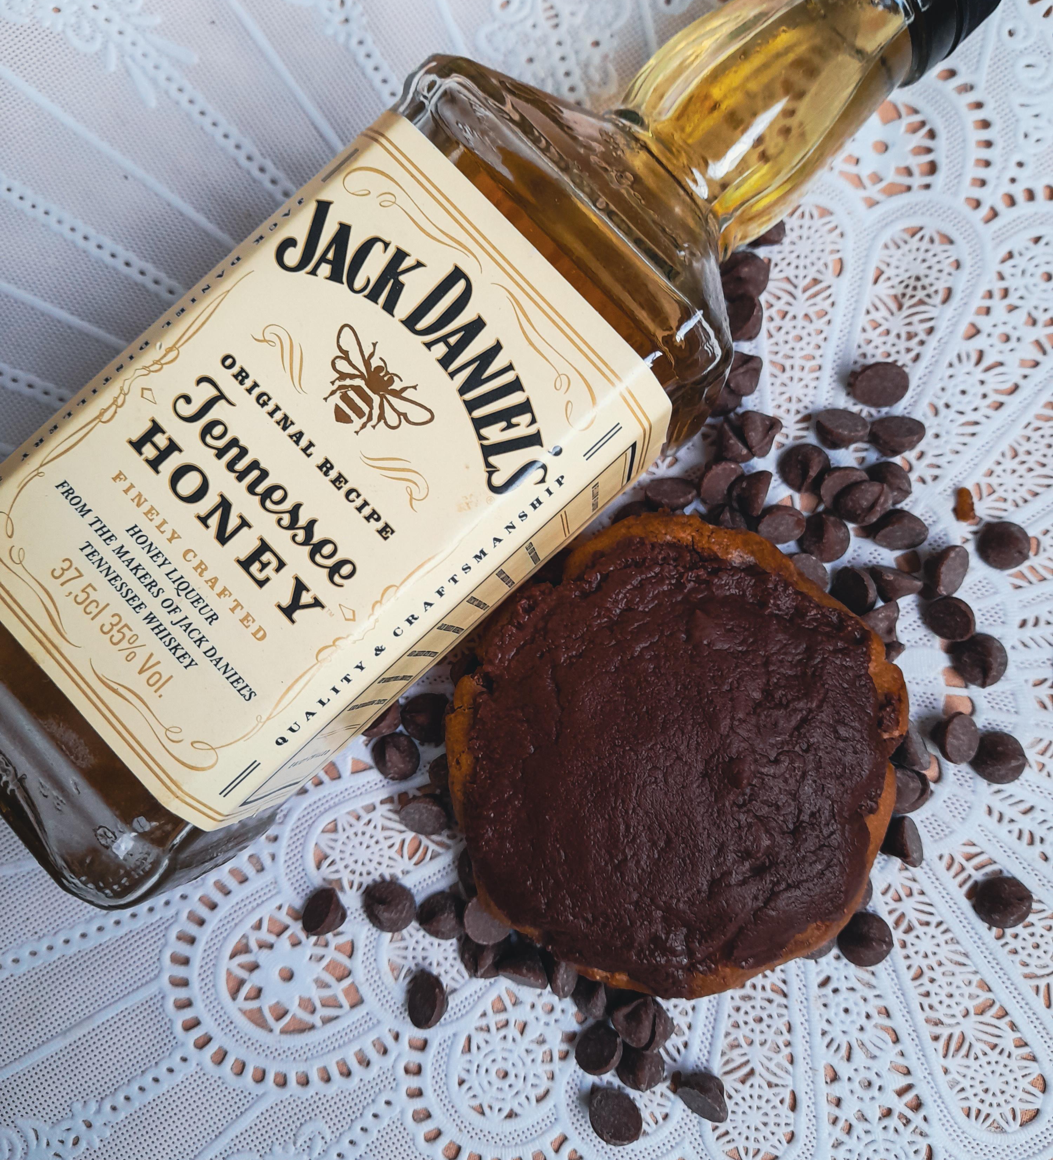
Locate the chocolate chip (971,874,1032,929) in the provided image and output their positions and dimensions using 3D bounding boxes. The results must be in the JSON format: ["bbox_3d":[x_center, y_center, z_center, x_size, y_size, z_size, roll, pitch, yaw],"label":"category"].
[{"bbox_3d":[0.092,0.061,0.193,0.010,0.007,0.010,2,75,-8],"label":"chocolate chip"}]

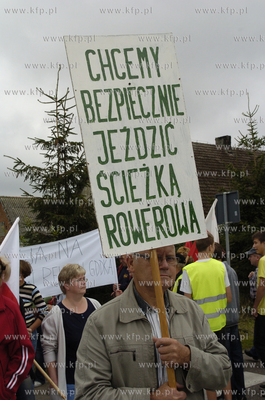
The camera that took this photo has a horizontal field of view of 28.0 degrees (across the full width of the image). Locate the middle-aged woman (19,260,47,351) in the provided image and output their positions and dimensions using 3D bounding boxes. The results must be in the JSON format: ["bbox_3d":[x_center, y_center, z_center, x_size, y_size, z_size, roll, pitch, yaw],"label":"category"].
[{"bbox_3d":[-1.105,1.422,5.428,0.360,1.600,0.480,2,-6,-37],"label":"middle-aged woman"}]

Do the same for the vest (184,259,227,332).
[{"bbox_3d":[0.709,0.925,5.100,0.430,0.690,0.270,-4,-6,21],"label":"vest"}]

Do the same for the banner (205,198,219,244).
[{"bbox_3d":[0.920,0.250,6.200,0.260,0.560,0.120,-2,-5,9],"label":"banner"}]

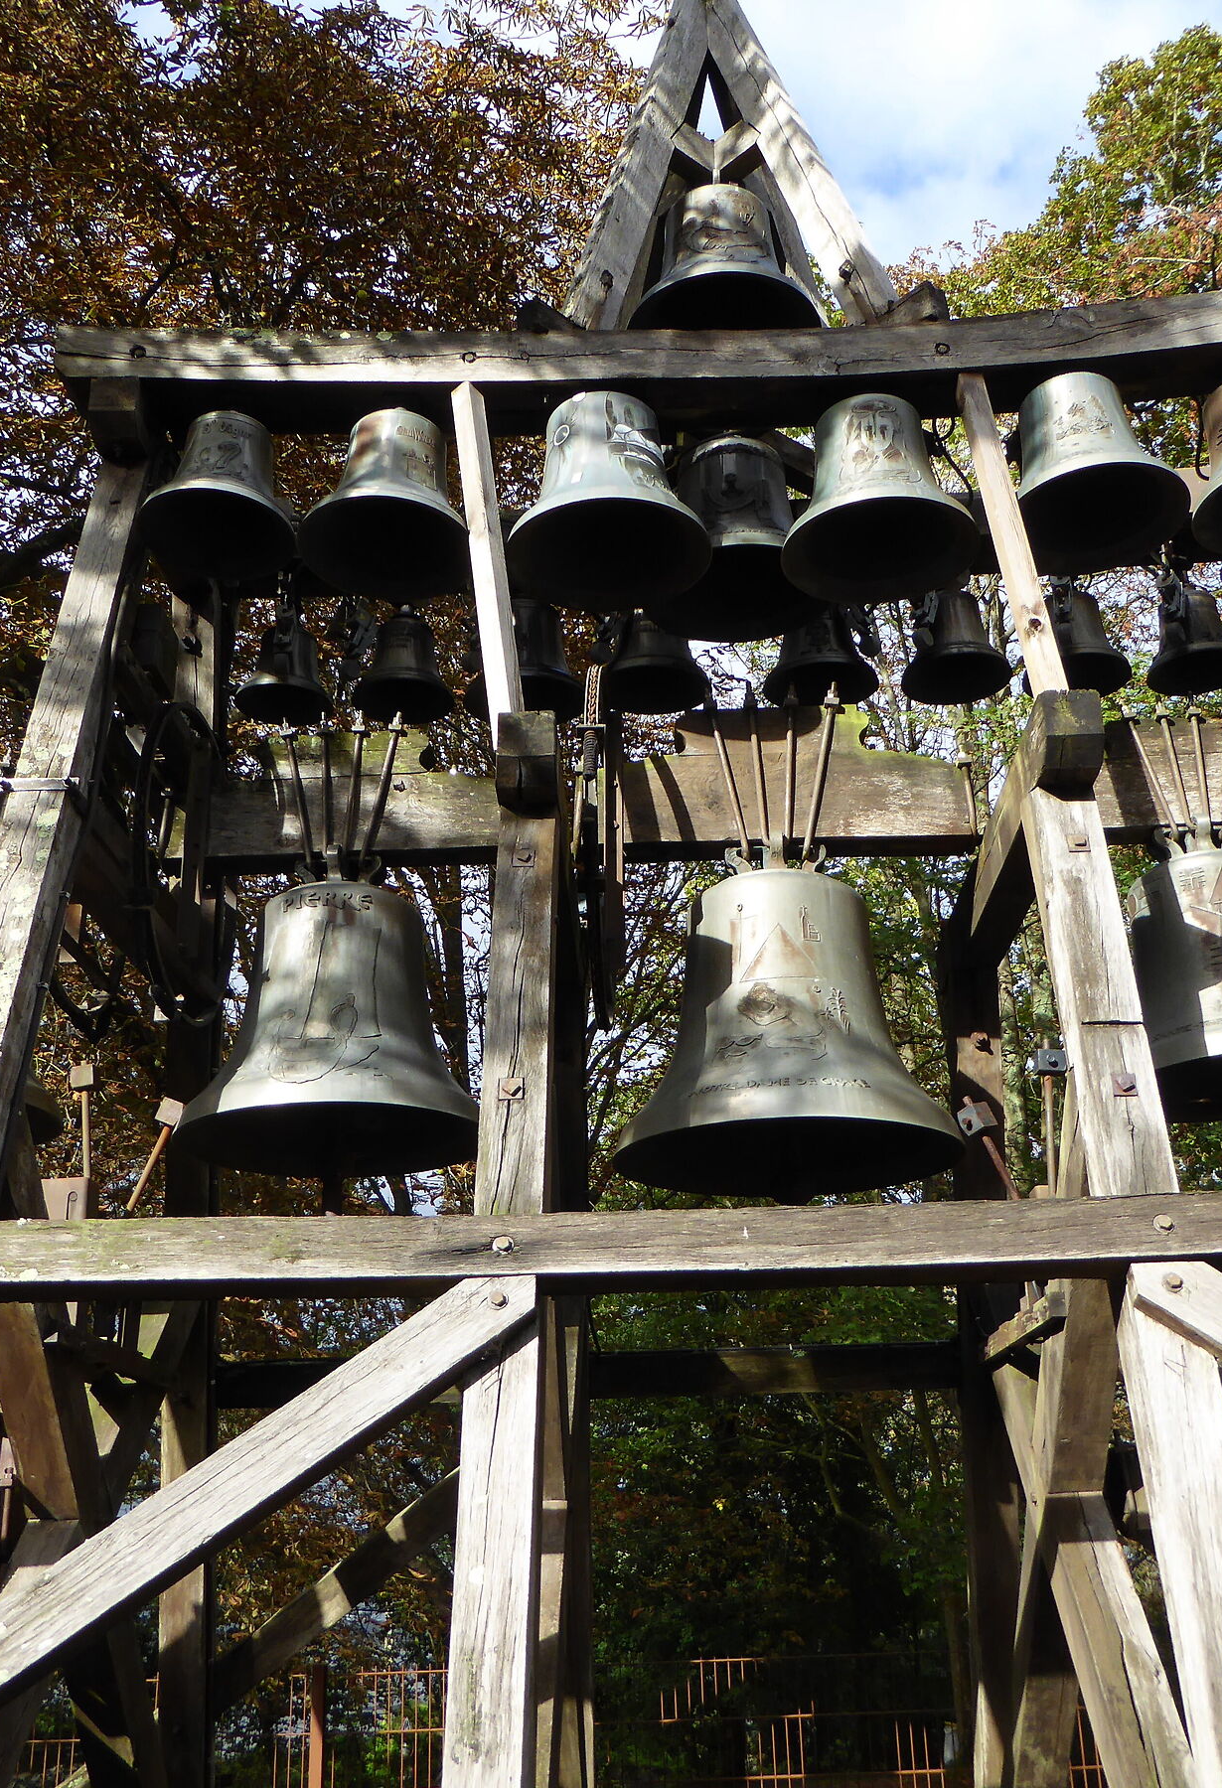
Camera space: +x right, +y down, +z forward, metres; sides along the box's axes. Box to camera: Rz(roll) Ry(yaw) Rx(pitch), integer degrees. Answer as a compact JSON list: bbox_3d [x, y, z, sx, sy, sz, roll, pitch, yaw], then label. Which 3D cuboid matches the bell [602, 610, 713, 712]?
[{"bbox_3d":[0.171,-0.928,6.288,0.394,0.354,0.394,-2,-22,1],"label":"bell"}]

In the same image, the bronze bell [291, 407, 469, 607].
[{"bbox_3d":[-0.766,-1.398,5.658,0.579,0.521,0.579,-2,-22,1],"label":"bronze bell"}]

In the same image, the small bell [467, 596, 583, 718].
[{"bbox_3d":[-0.329,-0.915,6.302,0.432,0.389,0.432,-2,-22,1],"label":"small bell"}]

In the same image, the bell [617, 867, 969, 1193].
[{"bbox_3d":[0.583,0.454,5.741,1.185,0.965,1.185,-1,-22,1],"label":"bell"}]

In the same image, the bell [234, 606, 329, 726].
[{"bbox_3d":[-1.240,-0.861,6.315,0.354,0.318,0.354,-2,-22,1],"label":"bell"}]

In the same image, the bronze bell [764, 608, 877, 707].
[{"bbox_3d":[0.752,-0.904,5.974,0.380,0.327,0.380,-2,-22,2],"label":"bronze bell"}]

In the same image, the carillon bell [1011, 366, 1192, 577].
[{"bbox_3d":[1.654,-1.524,5.768,0.629,0.521,0.629,-1,-22,1],"label":"carillon bell"}]

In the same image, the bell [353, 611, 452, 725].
[{"bbox_3d":[-0.789,-0.882,6.317,0.384,0.337,0.384,-2,-22,1],"label":"bell"}]

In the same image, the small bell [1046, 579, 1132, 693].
[{"bbox_3d":[1.745,-0.966,6.260,0.384,0.329,0.384,-2,-22,1],"label":"small bell"}]

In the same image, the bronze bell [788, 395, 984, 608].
[{"bbox_3d":[0.850,-1.325,5.379,0.623,0.514,0.623,-2,-22,1],"label":"bronze bell"}]

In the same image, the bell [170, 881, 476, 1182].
[{"bbox_3d":[-0.853,0.390,5.209,0.978,0.807,0.978,-2,-22,2],"label":"bell"}]

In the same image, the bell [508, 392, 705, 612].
[{"bbox_3d":[-0.009,-1.407,5.633,0.686,0.618,0.686,-2,-22,1],"label":"bell"}]

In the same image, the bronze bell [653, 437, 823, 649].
[{"bbox_3d":[0.498,-1.401,6.396,0.684,0.575,0.684,-1,-22,1],"label":"bronze bell"}]

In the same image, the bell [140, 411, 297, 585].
[{"bbox_3d":[-1.300,-1.360,5.471,0.504,0.413,0.504,-2,-22,1],"label":"bell"}]

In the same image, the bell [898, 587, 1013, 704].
[{"bbox_3d":[1.294,-0.973,6.263,0.405,0.365,0.405,-2,-22,1],"label":"bell"}]

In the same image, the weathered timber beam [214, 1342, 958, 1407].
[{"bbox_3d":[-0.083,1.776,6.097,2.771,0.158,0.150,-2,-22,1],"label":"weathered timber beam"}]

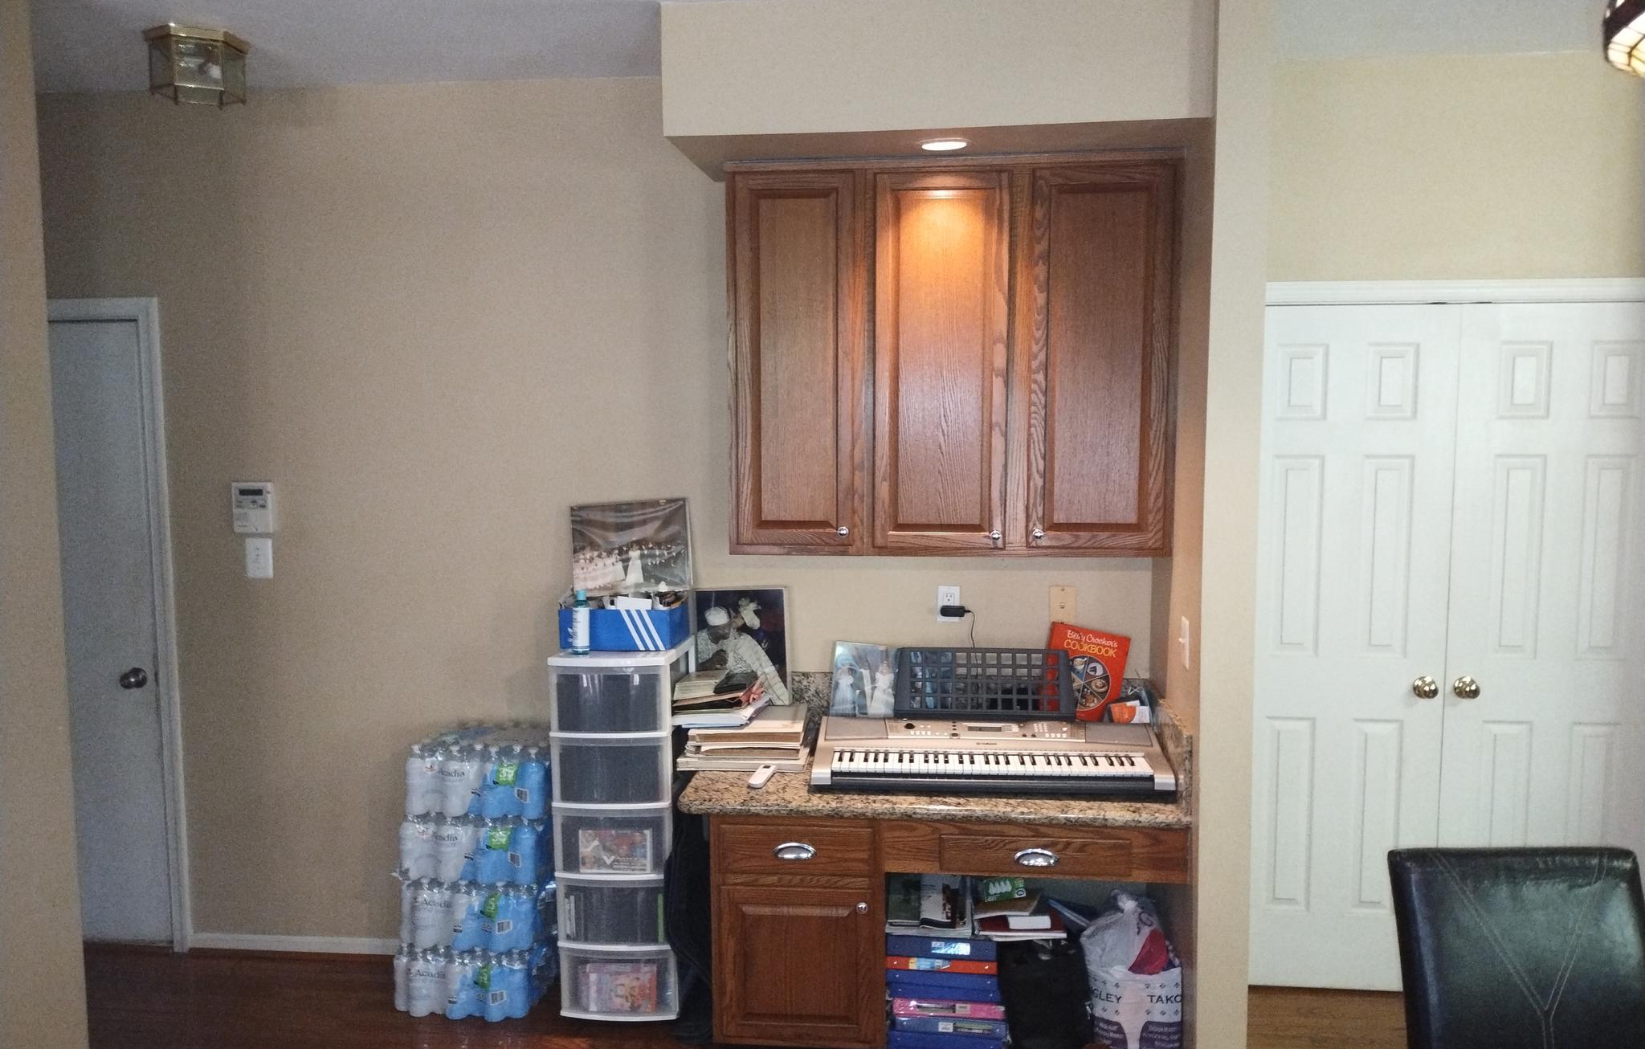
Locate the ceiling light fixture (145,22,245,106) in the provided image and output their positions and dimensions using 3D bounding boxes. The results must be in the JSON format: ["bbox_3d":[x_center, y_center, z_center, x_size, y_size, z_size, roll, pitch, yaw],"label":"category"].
[{"bbox_3d":[-1.679,-1.225,3.197,0.217,0.156,0.250,0,5,5],"label":"ceiling light fixture"}]

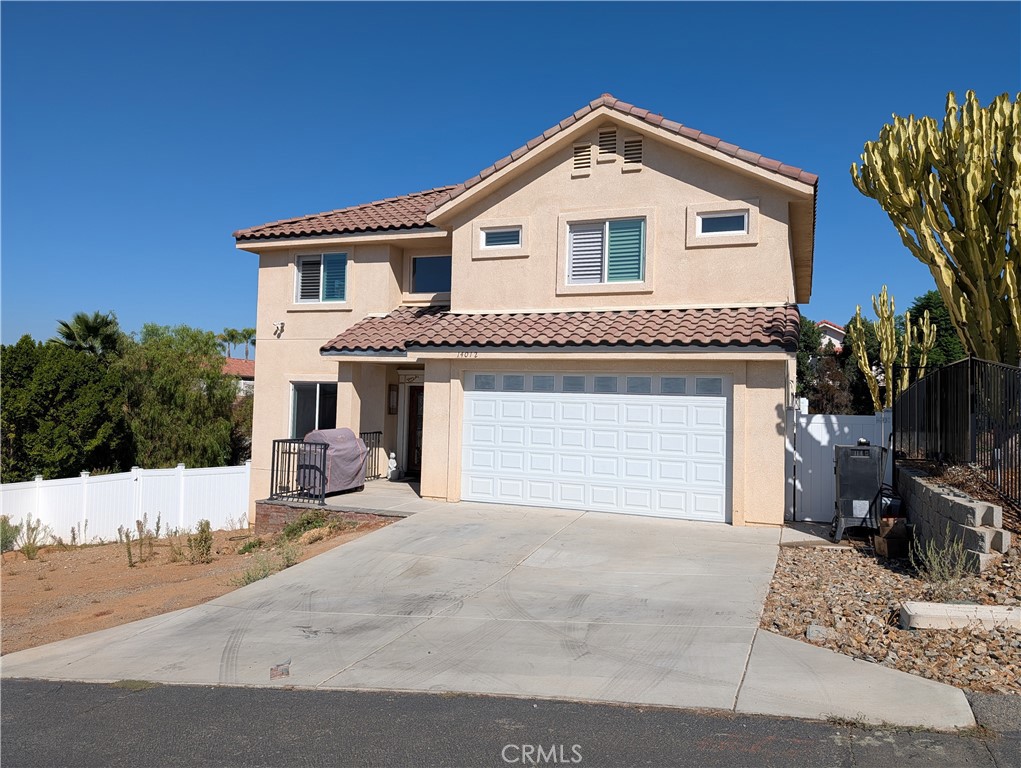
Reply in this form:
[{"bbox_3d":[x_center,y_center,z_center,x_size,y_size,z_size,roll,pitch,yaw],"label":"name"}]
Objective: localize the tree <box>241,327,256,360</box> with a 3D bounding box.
[{"bbox_3d":[-35.000,-2.900,95.000,2.800,9.400,2.800,1,-1,23],"label":"tree"}]

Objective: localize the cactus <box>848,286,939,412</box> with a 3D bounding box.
[{"bbox_3d":[9.460,-0.550,17.500,2.200,3.750,2.000,1,-1,23],"label":"cactus"}]

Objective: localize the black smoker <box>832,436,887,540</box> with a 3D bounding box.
[{"bbox_3d":[5.130,1.556,10.400,0.650,1.460,0.500,1,-2,15],"label":"black smoker"}]

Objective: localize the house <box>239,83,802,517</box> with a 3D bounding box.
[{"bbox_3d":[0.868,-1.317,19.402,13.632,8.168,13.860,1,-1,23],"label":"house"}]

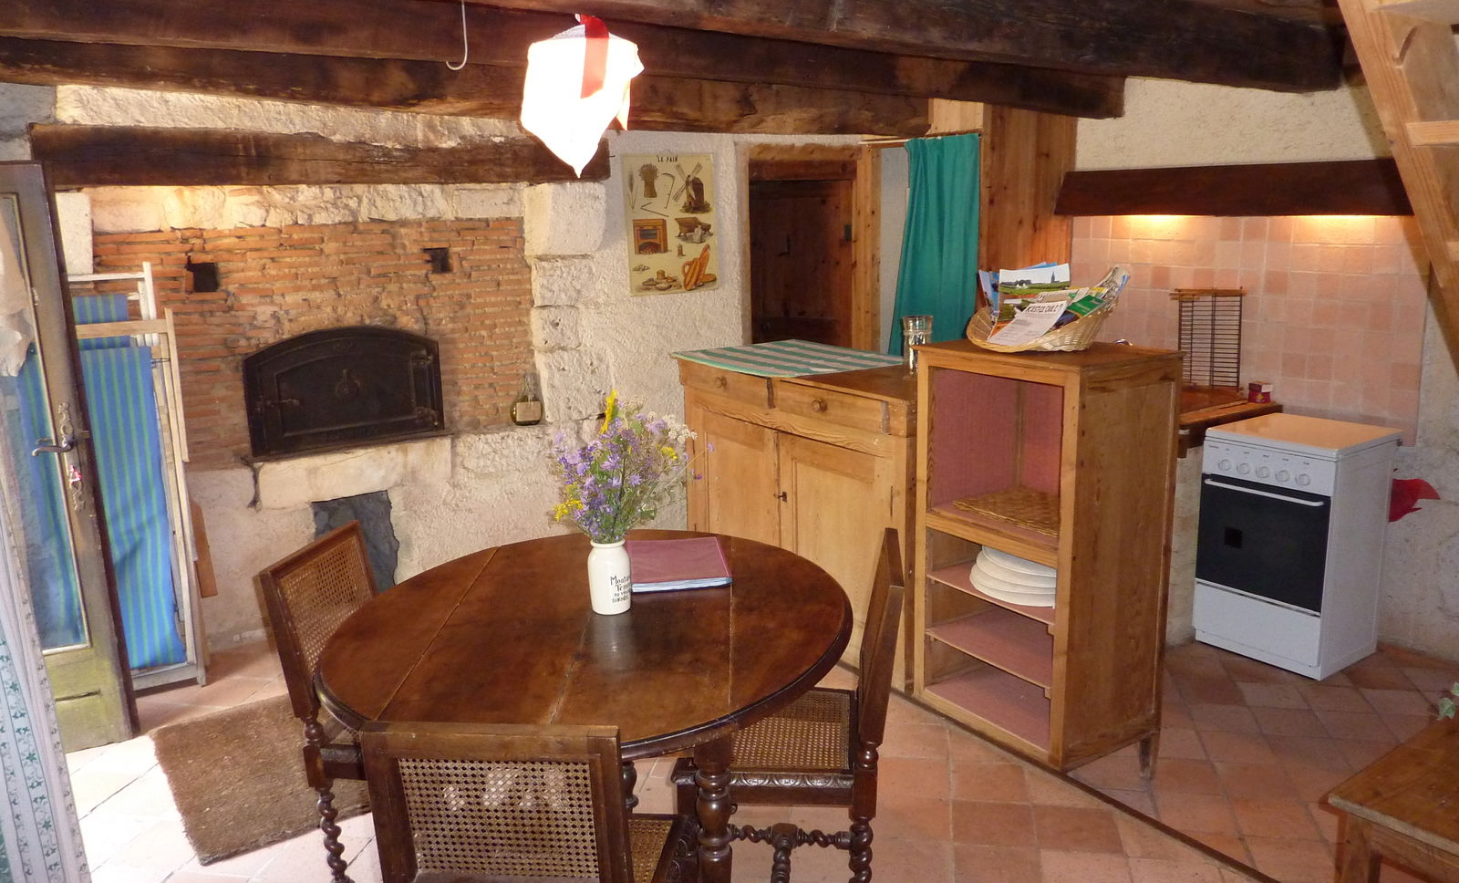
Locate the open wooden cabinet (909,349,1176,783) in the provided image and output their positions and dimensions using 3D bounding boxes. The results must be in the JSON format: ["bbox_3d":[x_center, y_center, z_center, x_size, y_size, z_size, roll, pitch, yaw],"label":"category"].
[{"bbox_3d":[0.933,0.368,3.204,0.414,1.293,0.622,-9,14,-30],"label":"open wooden cabinet"}]

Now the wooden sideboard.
[{"bbox_3d":[0.430,0.257,4.186,0.580,1.115,1.530,-9,14,-30],"label":"wooden sideboard"}]

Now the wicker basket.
[{"bbox_3d":[0.932,-0.357,3.166,0.420,0.150,0.300,1,13,14],"label":"wicker basket"}]

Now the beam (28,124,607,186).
[{"bbox_3d":[-1.422,-1.061,3.980,2.006,0.185,0.200,-9,14,-30],"label":"beam"}]

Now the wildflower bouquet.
[{"bbox_3d":[-0.233,0.056,2.186,0.295,0.325,0.275,-2,12,0],"label":"wildflower bouquet"}]

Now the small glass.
[{"bbox_3d":[0.689,-0.354,3.867,0.108,0.200,0.108,-2,12,0],"label":"small glass"}]

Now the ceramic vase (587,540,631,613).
[{"bbox_3d":[-0.257,0.284,2.236,0.092,0.154,0.092,-2,12,0],"label":"ceramic vase"}]

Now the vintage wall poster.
[{"bbox_3d":[-0.249,-0.937,4.560,0.435,0.588,0.015,-9,14,-28],"label":"vintage wall poster"}]

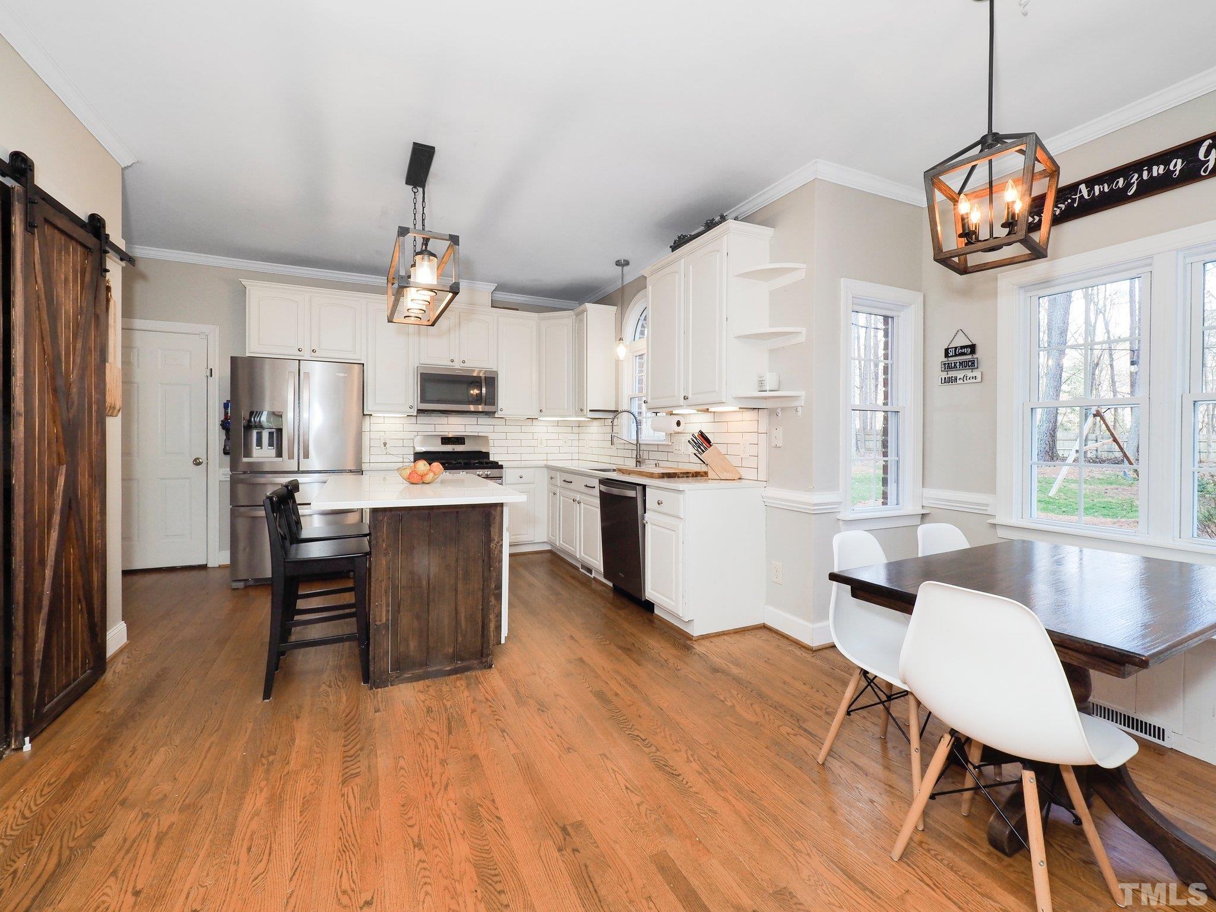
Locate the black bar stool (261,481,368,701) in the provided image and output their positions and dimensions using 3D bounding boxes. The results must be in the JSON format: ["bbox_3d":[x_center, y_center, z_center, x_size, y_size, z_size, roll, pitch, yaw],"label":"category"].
[{"bbox_3d":[-1.406,0.625,2.418,0.430,0.920,0.390,-1,2,-26],"label":"black bar stool"}]

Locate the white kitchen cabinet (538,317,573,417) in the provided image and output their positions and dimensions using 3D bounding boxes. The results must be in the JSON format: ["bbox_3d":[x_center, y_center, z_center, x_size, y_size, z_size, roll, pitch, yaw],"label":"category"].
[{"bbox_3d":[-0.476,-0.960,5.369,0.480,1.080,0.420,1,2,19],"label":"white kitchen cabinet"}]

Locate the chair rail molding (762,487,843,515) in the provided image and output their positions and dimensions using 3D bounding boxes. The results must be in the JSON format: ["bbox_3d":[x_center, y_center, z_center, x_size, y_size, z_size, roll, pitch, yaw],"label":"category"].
[{"bbox_3d":[1.162,0.259,2.953,0.250,0.120,0.430,-1,2,-26],"label":"chair rail molding"}]

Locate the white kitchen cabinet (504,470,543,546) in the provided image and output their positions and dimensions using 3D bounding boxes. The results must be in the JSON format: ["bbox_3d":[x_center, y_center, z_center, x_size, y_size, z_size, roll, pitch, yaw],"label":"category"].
[{"bbox_3d":[-0.957,0.534,5.205,0.449,0.840,0.620,0,2,-27],"label":"white kitchen cabinet"}]

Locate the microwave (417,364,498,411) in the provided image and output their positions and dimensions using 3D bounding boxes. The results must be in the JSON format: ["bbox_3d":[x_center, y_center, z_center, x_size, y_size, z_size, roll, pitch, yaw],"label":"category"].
[{"bbox_3d":[-1.543,-0.653,4.980,0.760,0.415,0.400,-1,2,-26],"label":"microwave"}]

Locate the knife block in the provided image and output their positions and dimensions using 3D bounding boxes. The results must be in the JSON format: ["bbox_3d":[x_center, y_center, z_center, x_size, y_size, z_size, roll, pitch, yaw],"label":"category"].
[{"bbox_3d":[0.713,0.038,3.034,0.250,0.220,0.100,1,2,17],"label":"knife block"}]

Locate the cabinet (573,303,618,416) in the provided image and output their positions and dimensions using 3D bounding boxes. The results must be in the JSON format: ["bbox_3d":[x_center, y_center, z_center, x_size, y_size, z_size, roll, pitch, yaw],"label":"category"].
[{"bbox_3d":[-0.131,-0.922,5.018,0.329,1.074,0.370,0,2,-27],"label":"cabinet"}]

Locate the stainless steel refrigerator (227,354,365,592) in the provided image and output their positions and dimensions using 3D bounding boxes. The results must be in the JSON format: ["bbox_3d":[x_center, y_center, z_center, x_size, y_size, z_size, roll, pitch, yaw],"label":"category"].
[{"bbox_3d":[-2.643,0.110,4.295,0.909,1.780,0.720,0,2,-27],"label":"stainless steel refrigerator"}]

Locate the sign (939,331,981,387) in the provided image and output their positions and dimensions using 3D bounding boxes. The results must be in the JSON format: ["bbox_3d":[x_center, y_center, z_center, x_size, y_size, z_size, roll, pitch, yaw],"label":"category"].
[{"bbox_3d":[2.141,-0.603,2.985,0.020,0.332,0.234,0,2,-27],"label":"sign"}]

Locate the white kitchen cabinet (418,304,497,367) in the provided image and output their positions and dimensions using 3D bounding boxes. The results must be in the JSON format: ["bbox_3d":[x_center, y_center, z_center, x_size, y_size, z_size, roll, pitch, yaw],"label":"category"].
[{"bbox_3d":[-1.554,-1.171,5.012,0.760,0.590,0.330,-1,2,-26],"label":"white kitchen cabinet"}]

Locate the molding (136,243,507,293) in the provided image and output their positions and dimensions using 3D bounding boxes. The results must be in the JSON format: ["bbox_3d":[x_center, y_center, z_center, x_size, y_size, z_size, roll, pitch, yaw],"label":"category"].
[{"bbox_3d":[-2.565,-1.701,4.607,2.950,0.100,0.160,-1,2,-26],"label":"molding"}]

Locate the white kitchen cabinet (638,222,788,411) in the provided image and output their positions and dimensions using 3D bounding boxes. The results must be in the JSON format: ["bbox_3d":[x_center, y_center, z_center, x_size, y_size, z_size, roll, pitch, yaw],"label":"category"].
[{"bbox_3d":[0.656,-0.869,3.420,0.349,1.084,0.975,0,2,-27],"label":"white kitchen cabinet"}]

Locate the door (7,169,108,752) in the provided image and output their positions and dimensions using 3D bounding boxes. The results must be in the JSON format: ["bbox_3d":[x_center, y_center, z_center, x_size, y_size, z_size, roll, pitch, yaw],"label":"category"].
[{"bbox_3d":[-2.294,0.018,2.063,0.050,2.075,0.651,0,2,-27],"label":"door"}]

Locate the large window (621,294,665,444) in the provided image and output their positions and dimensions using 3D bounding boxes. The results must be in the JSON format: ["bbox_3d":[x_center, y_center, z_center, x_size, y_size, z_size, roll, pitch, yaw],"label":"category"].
[{"bbox_3d":[0.338,-0.794,4.460,0.100,1.380,0.920,-1,2,-26],"label":"large window"}]

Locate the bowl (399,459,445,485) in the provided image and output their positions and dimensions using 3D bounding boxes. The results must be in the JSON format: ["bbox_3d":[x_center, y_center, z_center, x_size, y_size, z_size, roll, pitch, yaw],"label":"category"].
[{"bbox_3d":[-1.175,0.089,3.095,0.280,0.150,0.280,0,2,-27],"label":"bowl"}]

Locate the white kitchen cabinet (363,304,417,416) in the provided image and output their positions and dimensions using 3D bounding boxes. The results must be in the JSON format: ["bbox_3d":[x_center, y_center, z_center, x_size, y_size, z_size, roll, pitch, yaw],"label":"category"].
[{"bbox_3d":[-2.099,-0.924,4.739,0.439,1.044,0.340,0,2,-27],"label":"white kitchen cabinet"}]

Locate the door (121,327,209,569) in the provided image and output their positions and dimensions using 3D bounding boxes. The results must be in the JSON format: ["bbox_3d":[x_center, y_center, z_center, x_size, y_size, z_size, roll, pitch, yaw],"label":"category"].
[{"bbox_3d":[-3.864,-0.032,4.158,0.760,2.030,0.040,0,2,-27],"label":"door"}]

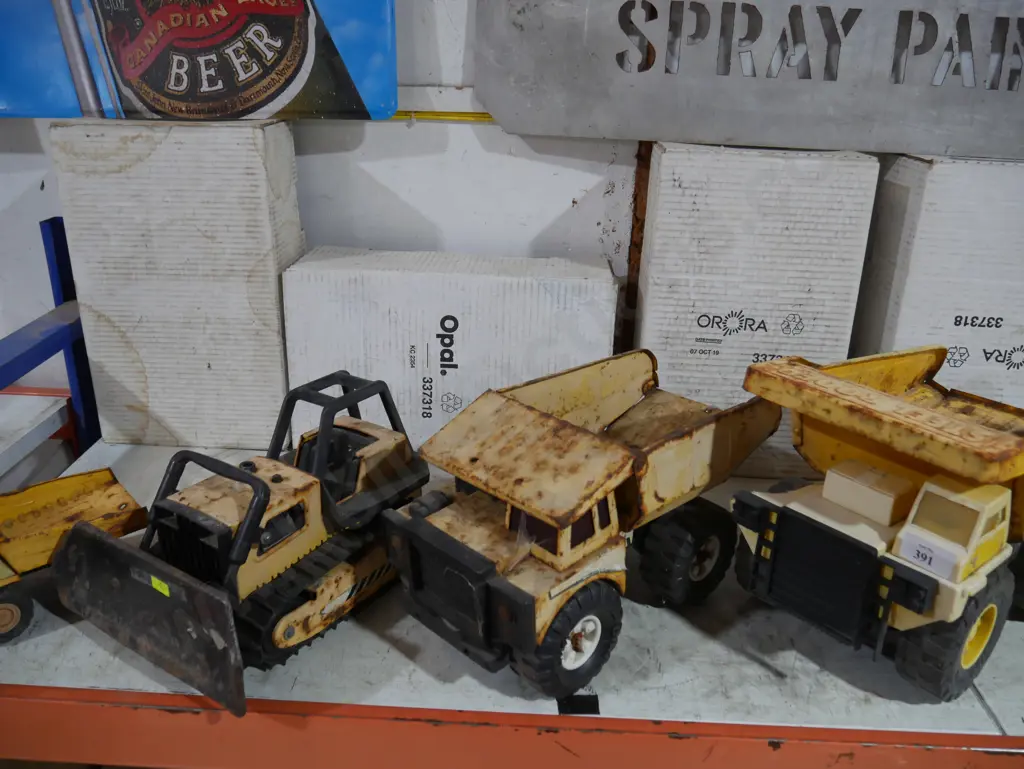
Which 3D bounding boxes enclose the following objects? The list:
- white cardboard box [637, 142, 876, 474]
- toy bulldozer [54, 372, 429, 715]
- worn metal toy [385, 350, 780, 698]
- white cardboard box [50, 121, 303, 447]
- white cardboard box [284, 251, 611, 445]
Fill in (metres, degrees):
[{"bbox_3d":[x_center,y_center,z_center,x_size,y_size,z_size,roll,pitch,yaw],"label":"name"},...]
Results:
[{"bbox_3d":[0.333,-0.108,1.210,0.272,0.453,0.176,3,20,5],"label":"white cardboard box"},{"bbox_3d":[-0.261,0.123,0.900,0.286,0.209,0.348,15,24,34],"label":"toy bulldozer"},{"bbox_3d":[0.094,0.122,0.889,0.203,0.233,0.441,20,27,41],"label":"worn metal toy"},{"bbox_3d":[-0.480,-0.154,1.268,0.278,0.467,0.176,1,20,-2],"label":"white cardboard box"},{"bbox_3d":[-0.088,-0.049,1.284,0.467,0.275,0.177,2,20,3],"label":"white cardboard box"}]

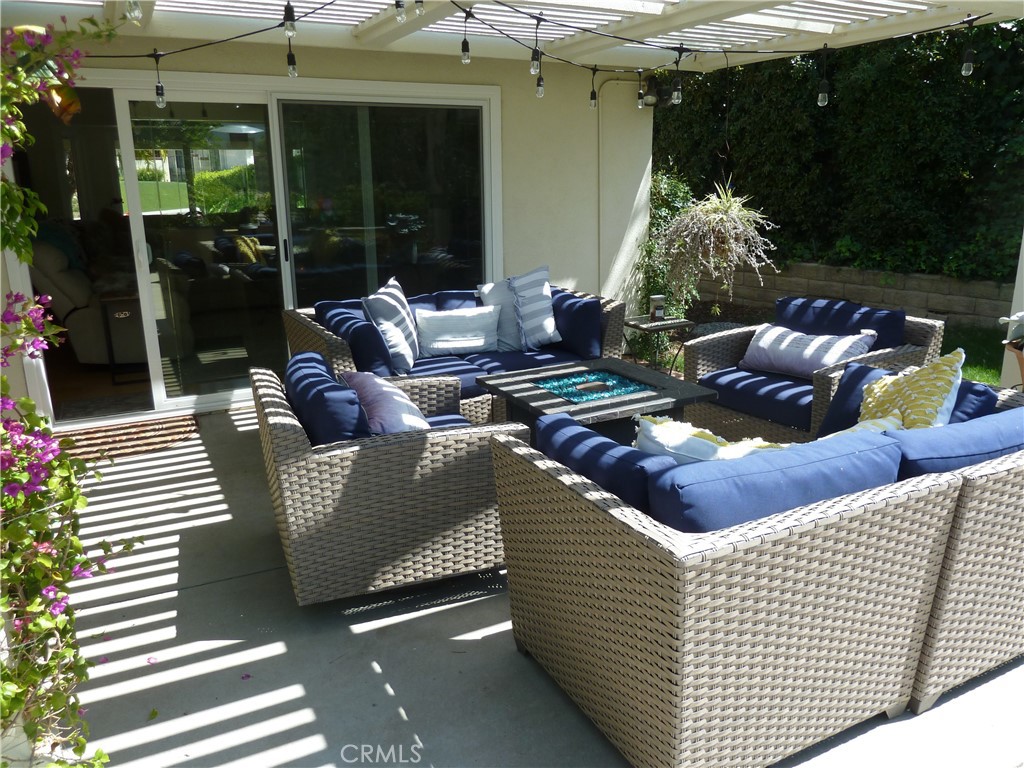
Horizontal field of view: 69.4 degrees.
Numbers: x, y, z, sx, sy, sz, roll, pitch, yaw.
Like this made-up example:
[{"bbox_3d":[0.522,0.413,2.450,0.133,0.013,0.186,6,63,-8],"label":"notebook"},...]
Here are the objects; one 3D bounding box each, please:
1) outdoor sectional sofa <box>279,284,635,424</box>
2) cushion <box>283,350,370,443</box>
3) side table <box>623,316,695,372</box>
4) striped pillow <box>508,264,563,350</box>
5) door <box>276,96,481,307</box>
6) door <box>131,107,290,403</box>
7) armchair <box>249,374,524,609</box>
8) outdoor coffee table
[{"bbox_3d":[-0.316,-0.148,4.592,1.908,0.760,0.954,-9,17,-28],"label":"outdoor sectional sofa"},{"bbox_3d":[-0.682,0.125,2.811,0.200,0.410,0.580,-22,21,-16],"label":"cushion"},{"bbox_3d":[1.036,-0.211,5.307,0.430,0.470,0.360,-9,17,-28],"label":"side table"},{"bbox_3d":[0.161,-0.480,4.701,0.140,0.450,0.410,-8,8,36],"label":"striped pillow"},{"bbox_3d":[-0.840,-1.020,5.419,1.480,1.940,0.070,-9,17,-27],"label":"door"},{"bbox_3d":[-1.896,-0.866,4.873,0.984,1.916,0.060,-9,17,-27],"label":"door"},{"bbox_3d":[-0.523,0.326,2.938,0.870,0.700,0.870,-7,16,-20],"label":"armchair"},{"bbox_3d":[0.345,0.288,3.239,0.745,0.590,0.745,-8,17,-26],"label":"outdoor coffee table"}]

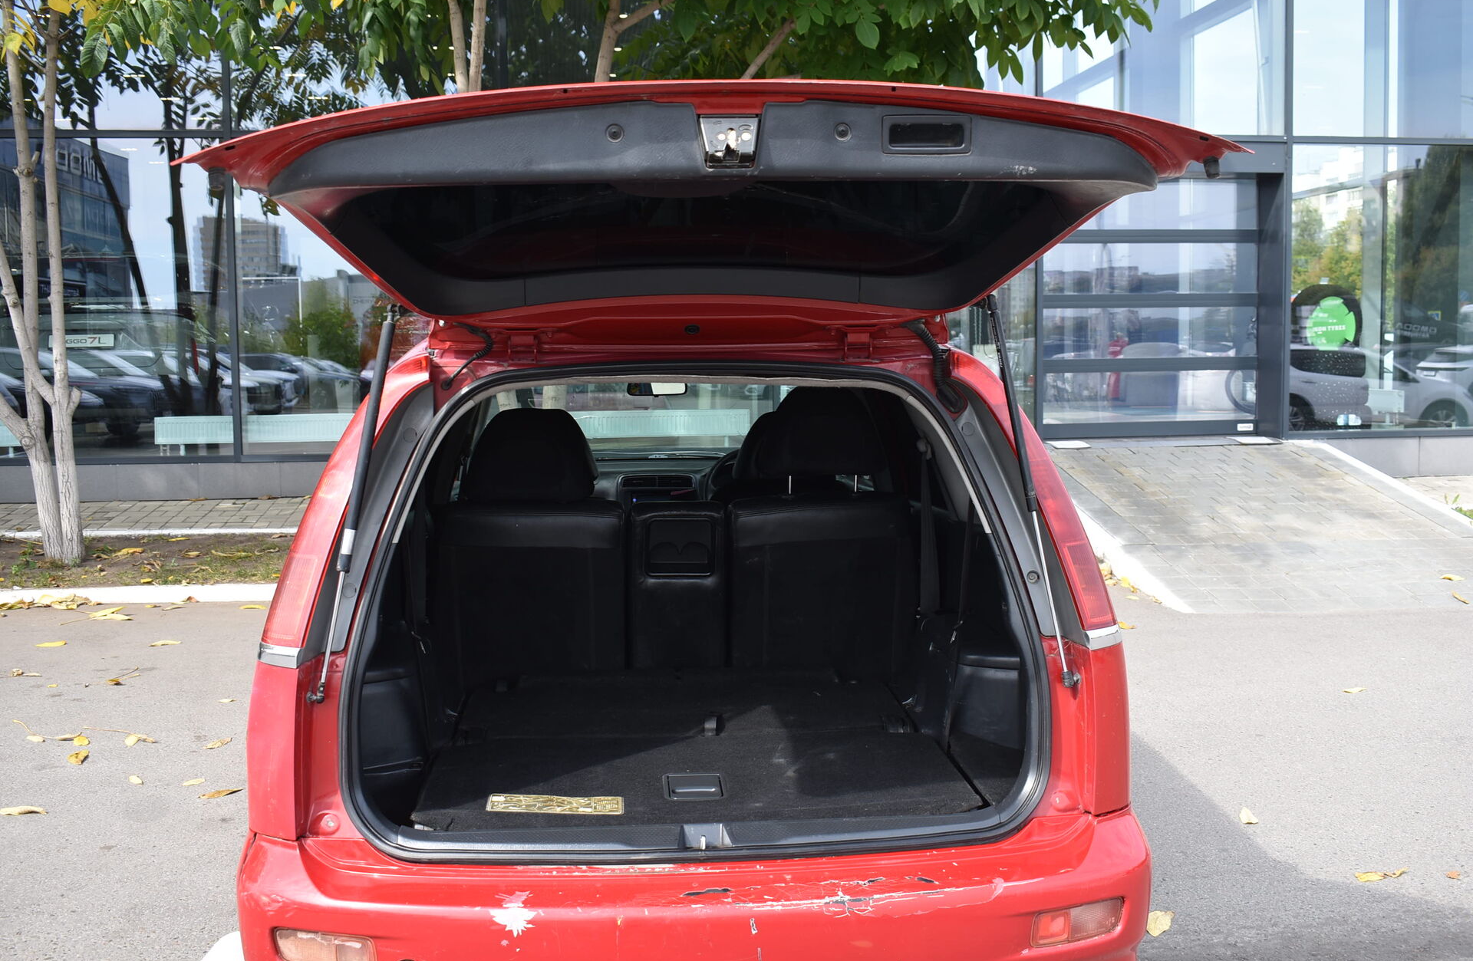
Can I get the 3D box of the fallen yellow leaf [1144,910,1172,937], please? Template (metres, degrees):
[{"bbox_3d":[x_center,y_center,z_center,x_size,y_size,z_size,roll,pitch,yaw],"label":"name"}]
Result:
[{"bbox_3d":[1.051,1.105,3.470,0.068,0.030,0.095,-1,4,0],"label":"fallen yellow leaf"}]

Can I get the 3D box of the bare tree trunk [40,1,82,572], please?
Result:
[{"bbox_3d":[-4.820,-1.370,9.860,0.190,3.950,0.190,-1,4,0],"label":"bare tree trunk"}]

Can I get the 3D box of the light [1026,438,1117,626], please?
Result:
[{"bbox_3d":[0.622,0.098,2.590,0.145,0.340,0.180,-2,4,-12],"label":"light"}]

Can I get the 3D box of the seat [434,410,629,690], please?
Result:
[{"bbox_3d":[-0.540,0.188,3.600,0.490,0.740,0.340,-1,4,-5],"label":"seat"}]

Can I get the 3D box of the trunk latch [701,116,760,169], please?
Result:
[{"bbox_3d":[-0.009,-0.440,1.810,0.076,0.066,0.045,-1,4,-5],"label":"trunk latch"}]

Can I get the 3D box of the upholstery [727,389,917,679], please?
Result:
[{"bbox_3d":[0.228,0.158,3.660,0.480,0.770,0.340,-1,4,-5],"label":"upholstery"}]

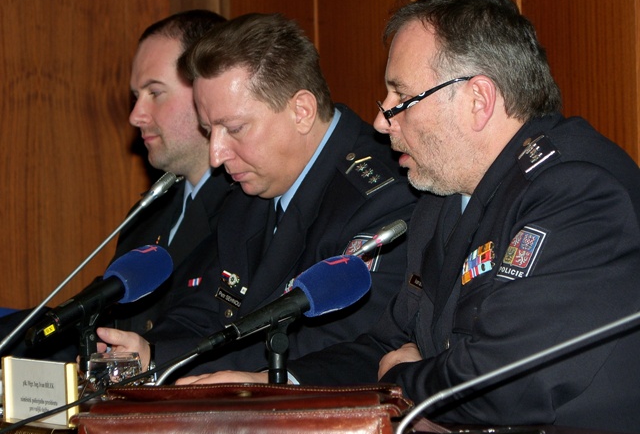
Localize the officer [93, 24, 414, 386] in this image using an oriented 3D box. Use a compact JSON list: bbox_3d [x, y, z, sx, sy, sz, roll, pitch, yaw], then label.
[{"bbox_3d":[-0.070,0.347,4.925,0.680,1.260,0.580,-5,6,-32],"label":"officer"}]

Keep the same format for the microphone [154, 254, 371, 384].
[{"bbox_3d":[-0.065,0.137,4.450,0.280,0.185,0.085,-5,6,-27],"label":"microphone"}]

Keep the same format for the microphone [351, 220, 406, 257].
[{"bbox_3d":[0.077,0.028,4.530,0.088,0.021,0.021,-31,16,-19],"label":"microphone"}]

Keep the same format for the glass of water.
[{"bbox_3d":[-0.263,0.212,4.500,0.069,0.072,0.069,-2,5,0],"label":"glass of water"}]

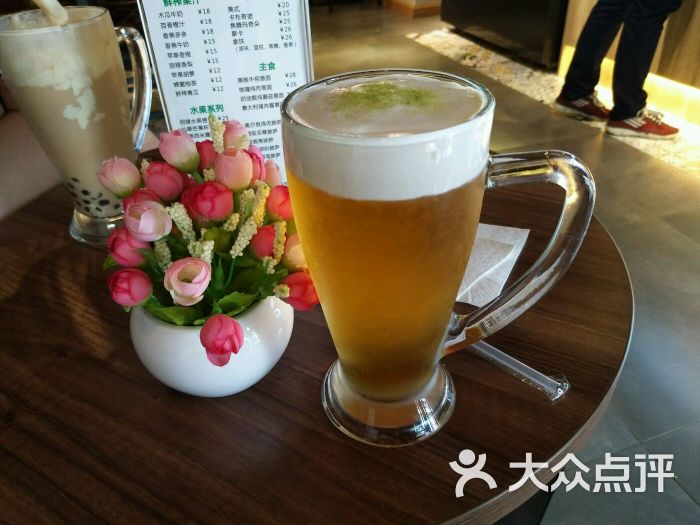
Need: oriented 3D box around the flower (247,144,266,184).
[{"bbox_3d":[-0.058,-0.056,0.305,0.021,0.023,0.022,29,11,36],"label":"flower"}]

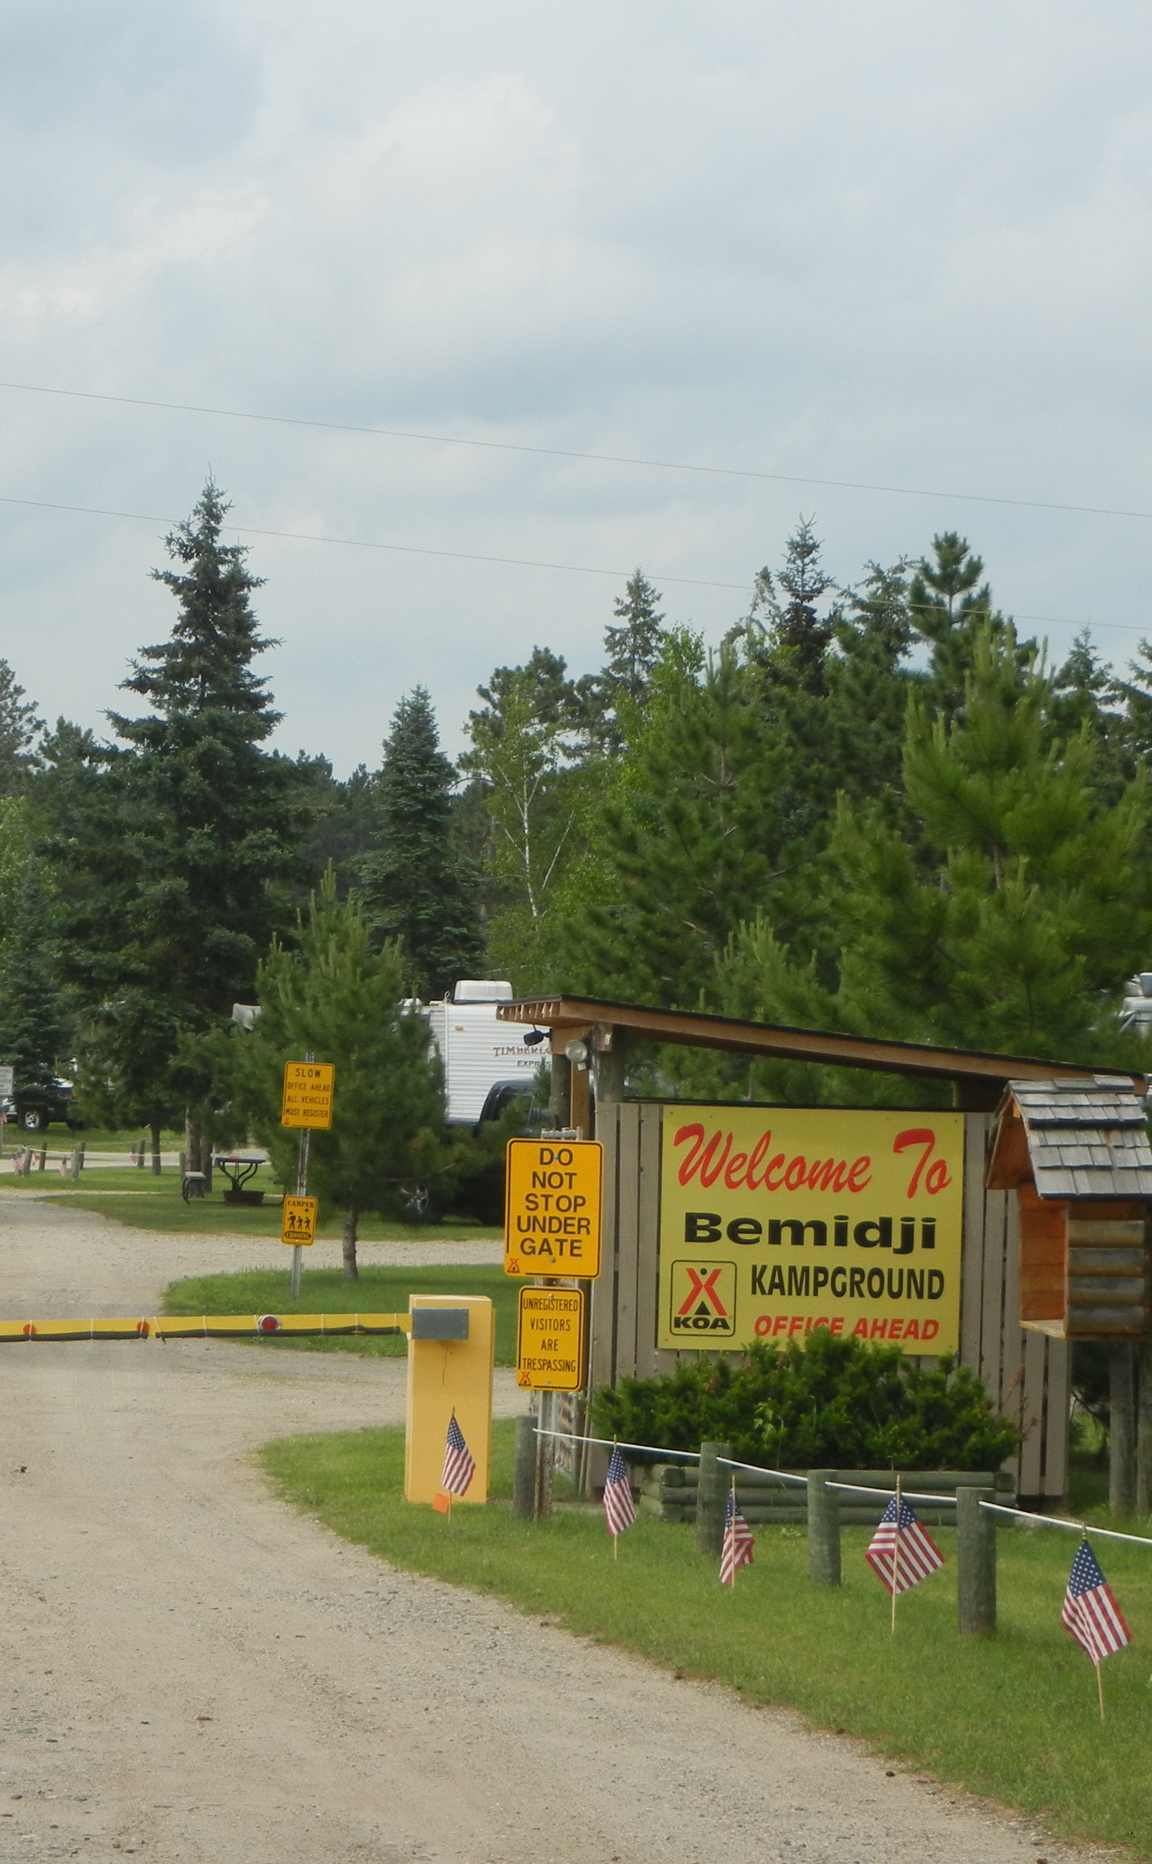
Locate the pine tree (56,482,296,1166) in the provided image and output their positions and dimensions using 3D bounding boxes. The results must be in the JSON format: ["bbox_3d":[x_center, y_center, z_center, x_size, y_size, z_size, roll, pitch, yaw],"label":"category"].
[{"bbox_3d":[-5.952,-1.477,101.136,4.000,11.400,4.000,1,-1,0],"label":"pine tree"}]

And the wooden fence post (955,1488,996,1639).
[{"bbox_3d":[1.450,2.264,23.006,0.137,0.540,0.137,1,-1,0],"label":"wooden fence post"}]

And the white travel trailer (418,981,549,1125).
[{"bbox_3d":[-1.764,2.365,90.000,2.450,3.300,7.300,2,-2,-18],"label":"white travel trailer"}]

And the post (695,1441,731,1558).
[{"bbox_3d":[0.529,2.195,24.700,0.115,0.450,0.115,1,-1,0],"label":"post"}]

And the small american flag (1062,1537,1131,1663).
[{"bbox_3d":[1.314,1.683,16.100,0.190,0.340,0.100,1,-1,6],"label":"small american flag"}]

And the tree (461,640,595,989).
[{"bbox_3d":[-0.982,-0.463,122.000,2.800,9.700,2.800,1,-1,0],"label":"tree"}]

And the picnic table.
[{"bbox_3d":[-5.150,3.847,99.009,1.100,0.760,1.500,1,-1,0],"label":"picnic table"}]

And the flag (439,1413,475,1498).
[{"bbox_3d":[-0.515,2.276,27.800,0.170,0.370,0.090,1,-1,-6],"label":"flag"}]

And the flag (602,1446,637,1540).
[{"bbox_3d":[0.176,2.258,25.800,0.150,0.370,0.090,1,-1,-6],"label":"flag"}]

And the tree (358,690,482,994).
[{"bbox_3d":[-3.180,-0.217,130.000,3.400,9.600,3.400,1,-1,0],"label":"tree"}]

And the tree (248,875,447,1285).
[{"bbox_3d":[-2.342,1.421,64.500,2.100,4.100,2.100,1,-1,0],"label":"tree"}]

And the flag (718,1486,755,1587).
[{"bbox_3d":[0.612,2.306,24.400,0.150,0.380,0.090,1,-1,-6],"label":"flag"}]

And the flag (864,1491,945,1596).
[{"bbox_3d":[1.161,2.167,22.600,0.290,0.375,0.090,1,-1,-3],"label":"flag"}]

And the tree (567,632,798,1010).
[{"bbox_3d":[1.665,-0.036,80.000,3.800,7.300,3.800,1,-1,0],"label":"tree"}]

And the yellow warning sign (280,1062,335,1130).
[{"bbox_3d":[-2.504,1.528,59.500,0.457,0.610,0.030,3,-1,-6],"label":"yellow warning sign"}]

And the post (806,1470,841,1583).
[{"bbox_3d":[0.990,2.352,25.206,0.127,0.465,0.127,1,-1,0],"label":"post"}]

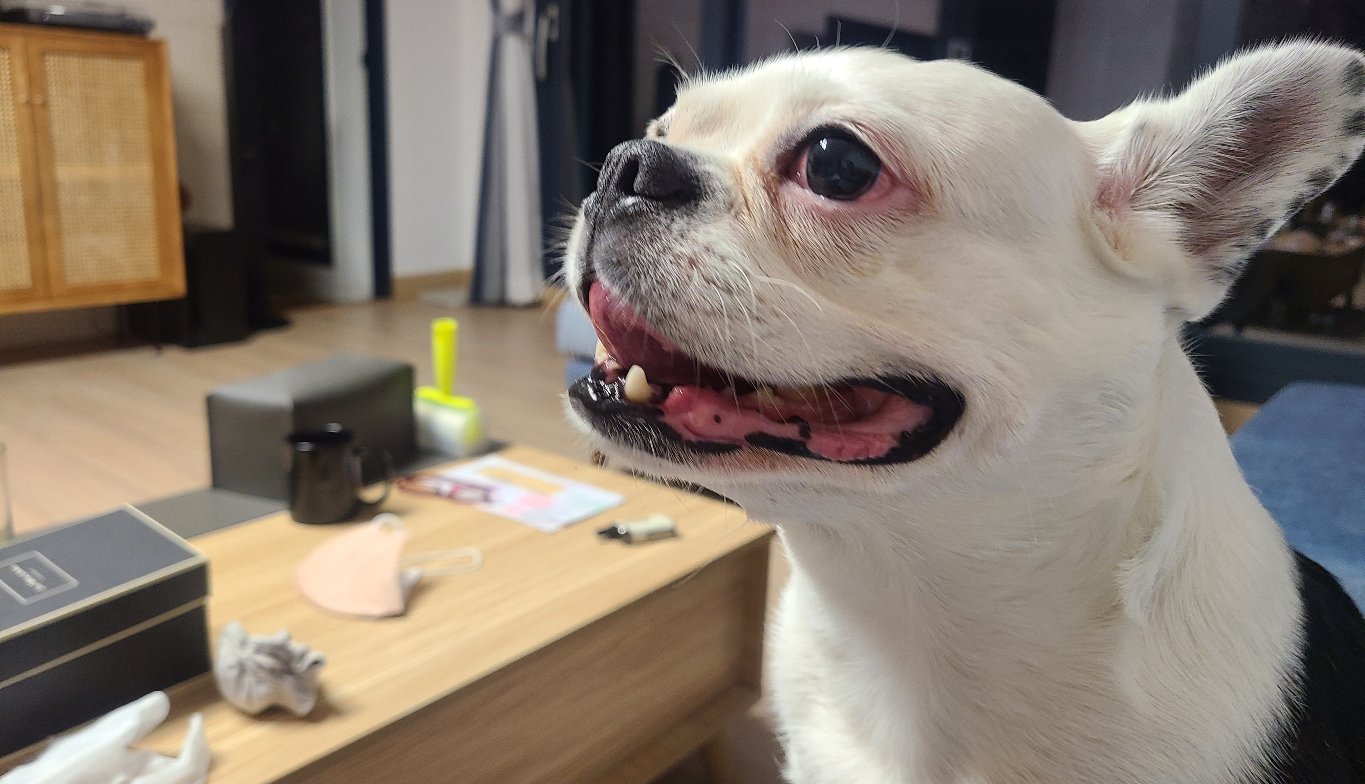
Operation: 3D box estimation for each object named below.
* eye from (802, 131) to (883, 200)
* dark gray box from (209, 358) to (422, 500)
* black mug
[{"bbox_3d":[0.045,-0.064,0.287,0.021,0.019,0.016,7,7,19],"label":"eye"},{"bbox_3d":[-0.482,0.045,1.361,0.128,0.132,0.232,9,16,23],"label":"dark gray box"},{"bbox_3d":[-0.391,0.092,1.177,0.113,0.095,0.075,-2,15,-19],"label":"black mug"}]

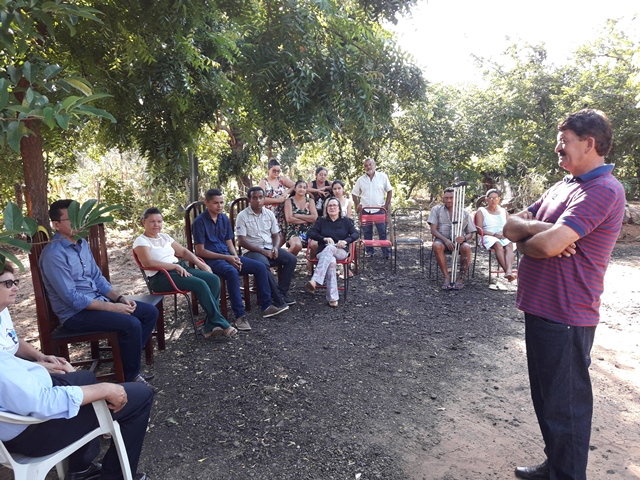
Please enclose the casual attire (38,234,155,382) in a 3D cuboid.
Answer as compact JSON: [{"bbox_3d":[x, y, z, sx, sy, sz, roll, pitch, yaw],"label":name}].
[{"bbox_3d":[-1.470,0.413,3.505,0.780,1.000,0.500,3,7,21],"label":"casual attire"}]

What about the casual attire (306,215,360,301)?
[{"bbox_3d":[0.155,0.144,5.729,0.560,1.000,0.750,1,7,6],"label":"casual attire"}]

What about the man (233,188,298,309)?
[{"bbox_3d":[-0.570,0.024,5.764,0.520,1.230,0.830,-4,8,-30],"label":"man"}]

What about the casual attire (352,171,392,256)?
[{"bbox_3d":[0.911,-0.438,9.016,0.660,1.520,0.330,1,7,7],"label":"casual attire"}]

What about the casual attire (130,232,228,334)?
[{"bbox_3d":[-1.250,0.289,4.618,0.820,0.980,0.500,4,8,32],"label":"casual attire"}]

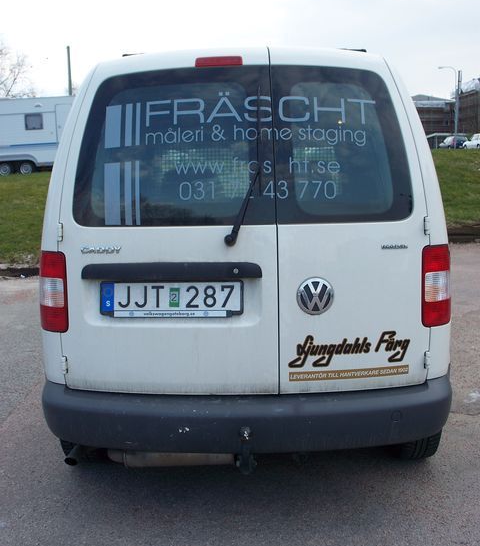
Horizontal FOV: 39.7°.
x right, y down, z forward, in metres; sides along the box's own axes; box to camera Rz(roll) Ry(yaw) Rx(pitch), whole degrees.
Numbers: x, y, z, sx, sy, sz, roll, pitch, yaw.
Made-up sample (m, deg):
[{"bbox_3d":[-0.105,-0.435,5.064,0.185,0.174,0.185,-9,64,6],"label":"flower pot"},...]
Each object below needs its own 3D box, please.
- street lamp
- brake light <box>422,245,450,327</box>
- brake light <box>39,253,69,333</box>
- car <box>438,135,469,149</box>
[{"bbox_3d":[20.675,-16.460,66.000,1.900,8.100,0.350,-1,7,0],"label":"street lamp"},{"bbox_3d":[0.722,0.051,2.439,0.137,0.300,0.150,-2,5,-3],"label":"brake light"},{"bbox_3d":[-0.684,0.069,2.447,0.137,0.300,0.150,-1,5,4],"label":"brake light"},{"bbox_3d":[23.471,-14.280,73.000,1.720,1.480,4.100,-2,8,-7],"label":"car"}]

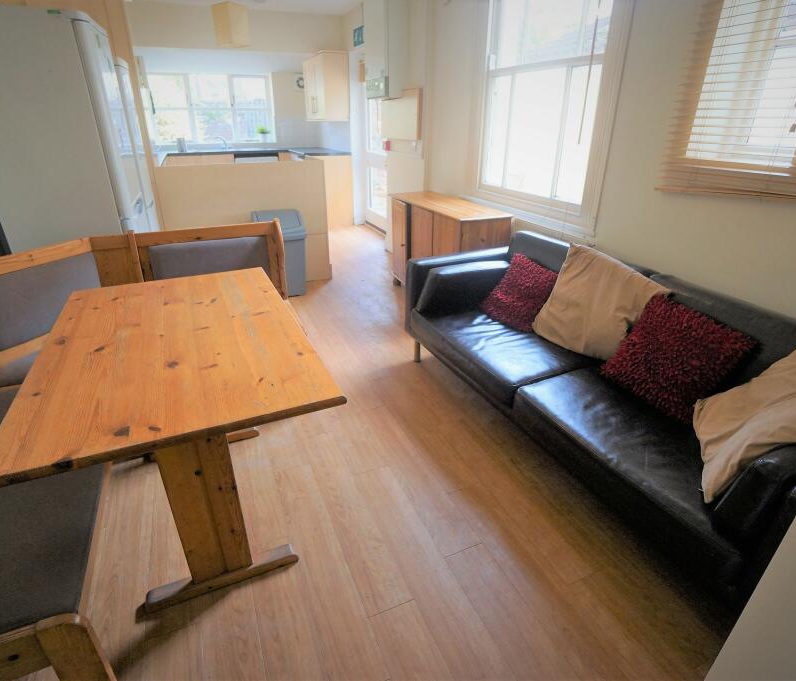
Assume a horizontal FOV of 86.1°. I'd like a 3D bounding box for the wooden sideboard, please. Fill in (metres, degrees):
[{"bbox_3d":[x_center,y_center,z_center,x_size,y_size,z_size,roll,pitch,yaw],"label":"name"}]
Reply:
[{"bbox_3d":[0.350,-0.730,3.557,0.430,0.760,1.130,-12,29,-23],"label":"wooden sideboard"}]

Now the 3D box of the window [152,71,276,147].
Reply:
[{"bbox_3d":[-2.562,-3.280,6.061,1.620,0.920,0.120,-12,29,-23],"label":"window"}]

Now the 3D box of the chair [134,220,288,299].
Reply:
[{"bbox_3d":[-0.869,-0.124,2.231,0.730,0.840,0.540,-12,29,-23],"label":"chair"}]

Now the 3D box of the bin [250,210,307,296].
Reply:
[{"bbox_3d":[-0.999,-0.726,3.592,0.375,0.680,0.290,-12,29,-23],"label":"bin"}]

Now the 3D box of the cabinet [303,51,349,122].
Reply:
[{"bbox_3d":[-0.948,-3.350,5.698,0.360,0.760,0.720,-12,29,-23],"label":"cabinet"}]

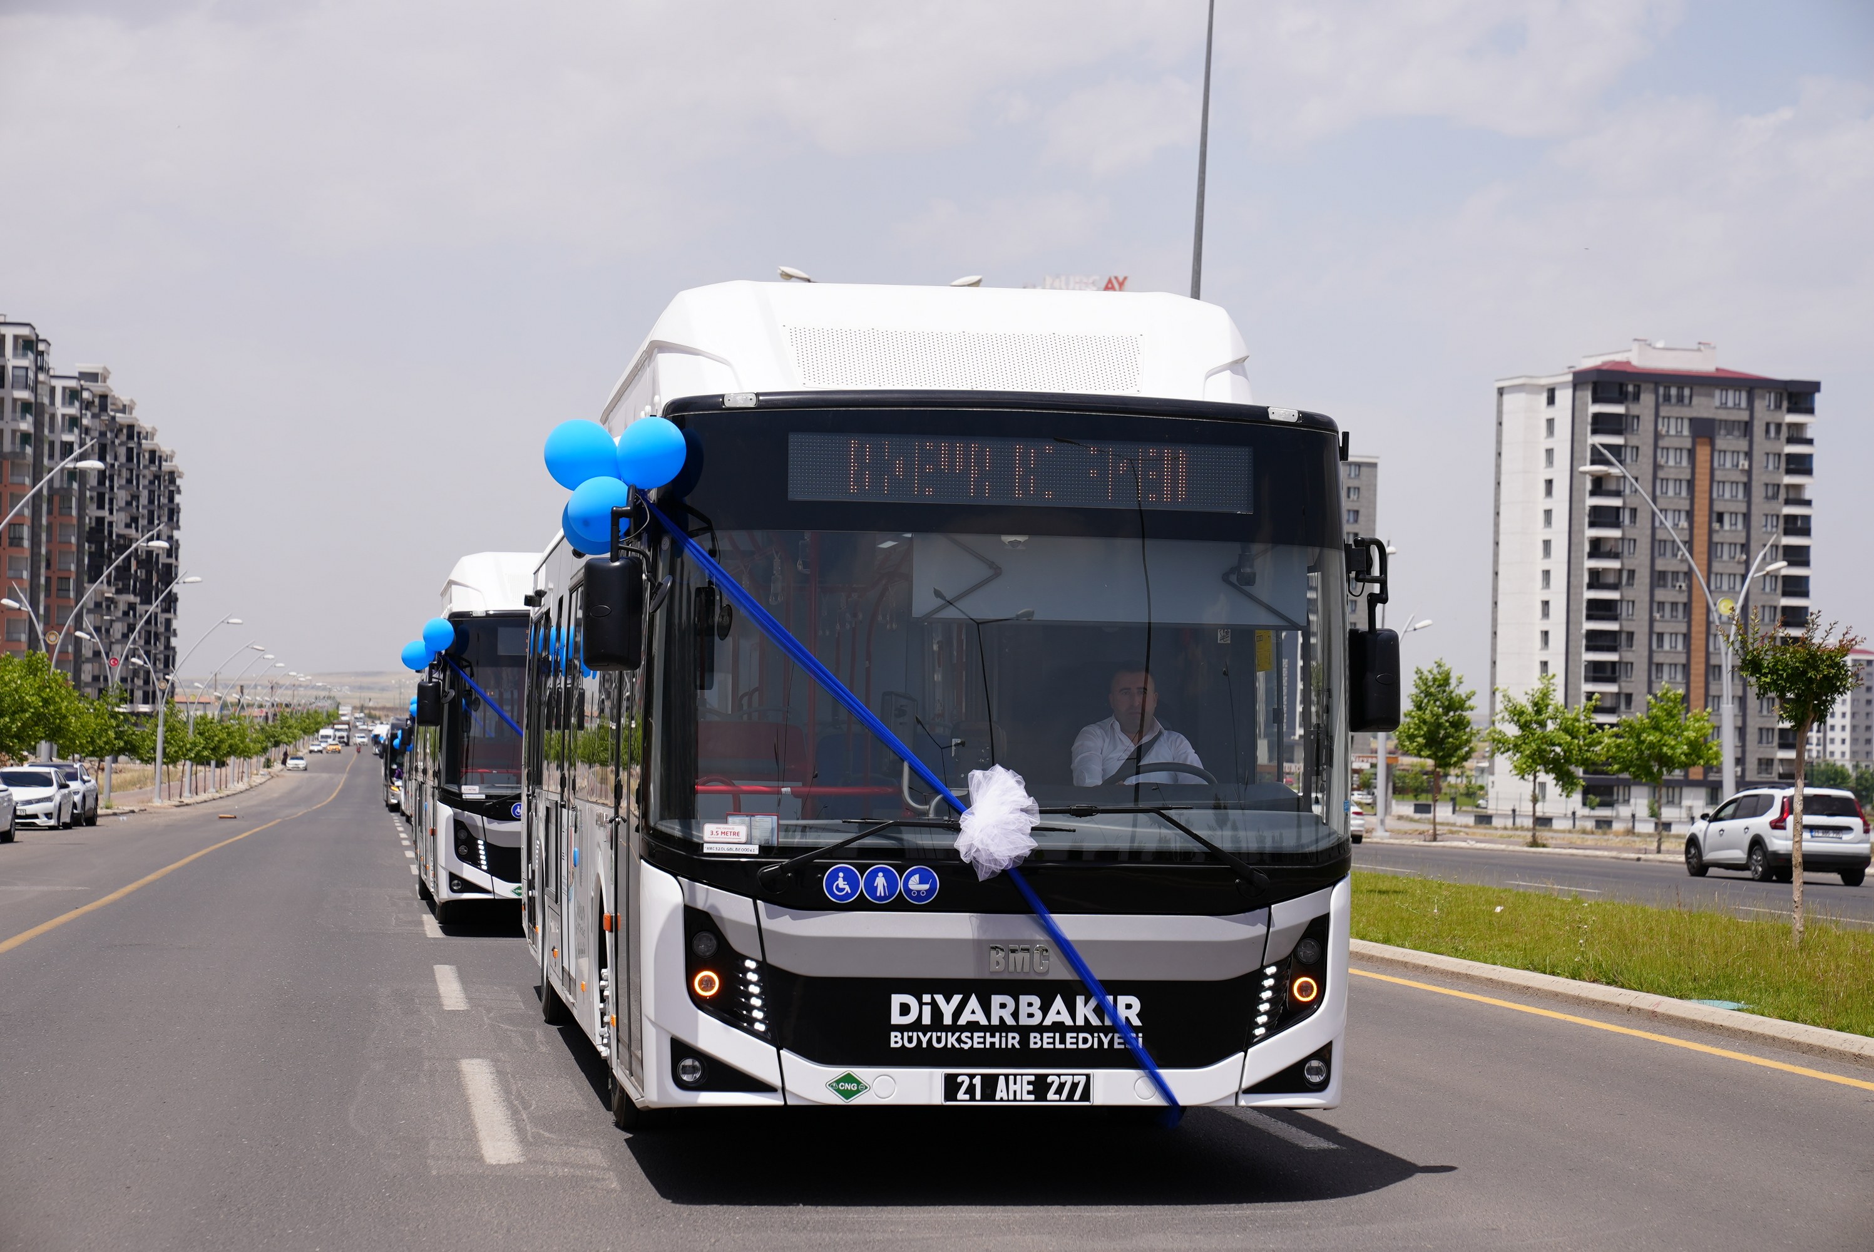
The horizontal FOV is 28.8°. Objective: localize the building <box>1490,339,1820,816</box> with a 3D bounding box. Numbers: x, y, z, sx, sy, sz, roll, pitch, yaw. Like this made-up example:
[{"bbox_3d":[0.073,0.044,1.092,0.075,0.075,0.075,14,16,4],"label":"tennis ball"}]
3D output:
[{"bbox_3d":[71.800,-4.700,365.500,28.500,46.700,15.500,2,-2,-18],"label":"building"}]

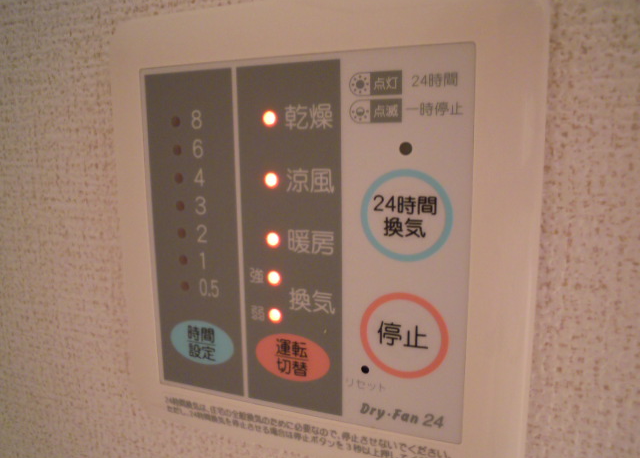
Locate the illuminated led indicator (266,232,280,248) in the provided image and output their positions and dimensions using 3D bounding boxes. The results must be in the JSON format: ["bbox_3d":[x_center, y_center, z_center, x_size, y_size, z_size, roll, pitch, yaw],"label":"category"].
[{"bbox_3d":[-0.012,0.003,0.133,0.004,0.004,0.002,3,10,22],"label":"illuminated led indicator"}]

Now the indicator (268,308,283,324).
[{"bbox_3d":[-0.012,0.023,0.137,0.004,0.004,0.002,3,10,22],"label":"indicator"}]

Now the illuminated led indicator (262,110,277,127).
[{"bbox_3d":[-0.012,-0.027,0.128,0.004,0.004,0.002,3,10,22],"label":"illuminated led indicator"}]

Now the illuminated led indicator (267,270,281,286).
[{"bbox_3d":[-0.012,0.013,0.135,0.004,0.004,0.002,3,10,22],"label":"illuminated led indicator"}]

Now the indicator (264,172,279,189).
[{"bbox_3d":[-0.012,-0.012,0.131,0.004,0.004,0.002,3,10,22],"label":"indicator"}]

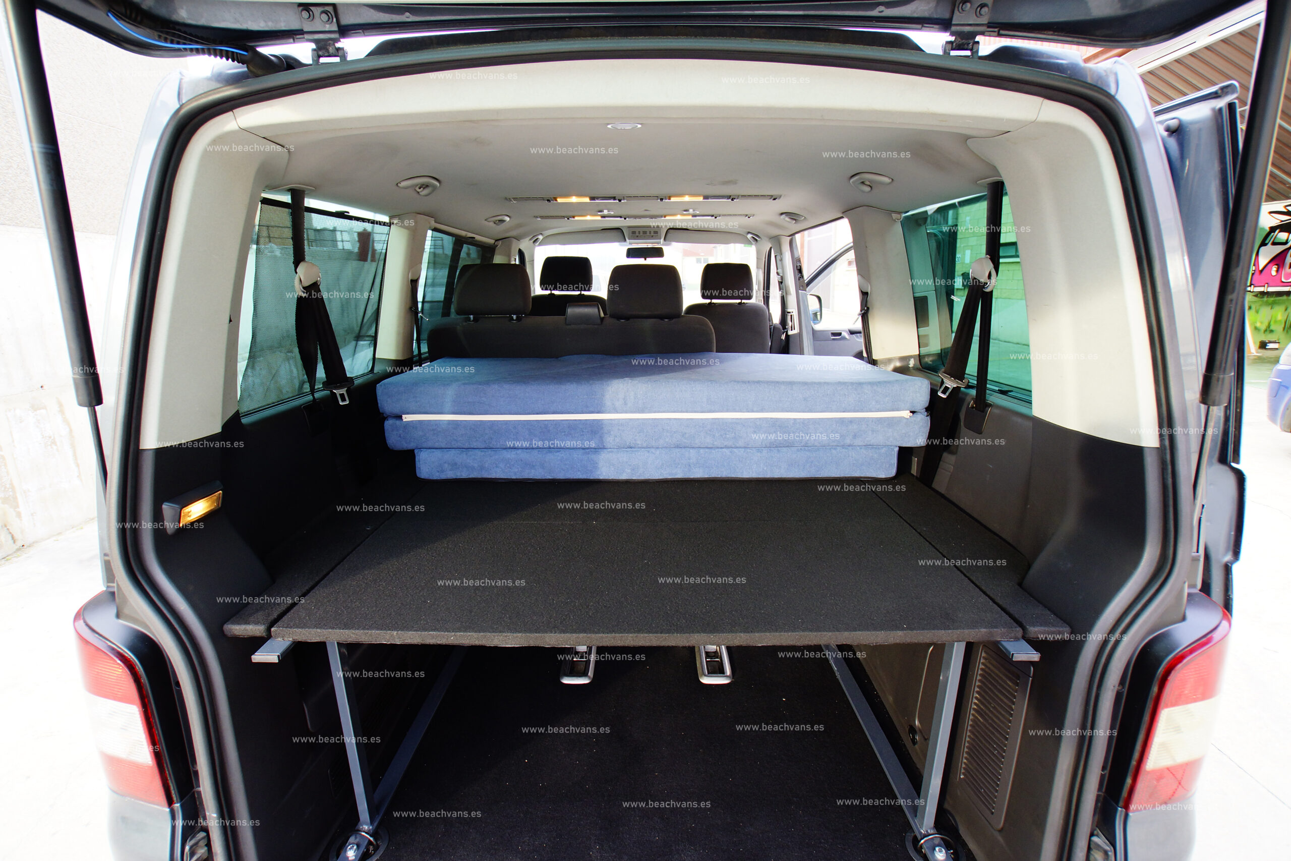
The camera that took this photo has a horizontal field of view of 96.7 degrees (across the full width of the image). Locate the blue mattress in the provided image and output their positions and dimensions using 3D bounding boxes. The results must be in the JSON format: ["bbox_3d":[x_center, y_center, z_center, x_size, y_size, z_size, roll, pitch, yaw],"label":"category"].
[{"bbox_3d":[0.026,-0.069,1.893,1.540,0.295,0.570,0,15,0],"label":"blue mattress"}]

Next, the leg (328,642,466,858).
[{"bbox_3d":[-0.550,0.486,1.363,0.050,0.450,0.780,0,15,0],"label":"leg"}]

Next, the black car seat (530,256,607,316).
[{"bbox_3d":[-0.454,-0.529,3.663,0.520,1.100,0.700,0,15,0],"label":"black car seat"}]

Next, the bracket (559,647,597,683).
[{"bbox_3d":[-0.185,0.632,1.630,0.088,0.025,0.220,0,15,0],"label":"bracket"}]

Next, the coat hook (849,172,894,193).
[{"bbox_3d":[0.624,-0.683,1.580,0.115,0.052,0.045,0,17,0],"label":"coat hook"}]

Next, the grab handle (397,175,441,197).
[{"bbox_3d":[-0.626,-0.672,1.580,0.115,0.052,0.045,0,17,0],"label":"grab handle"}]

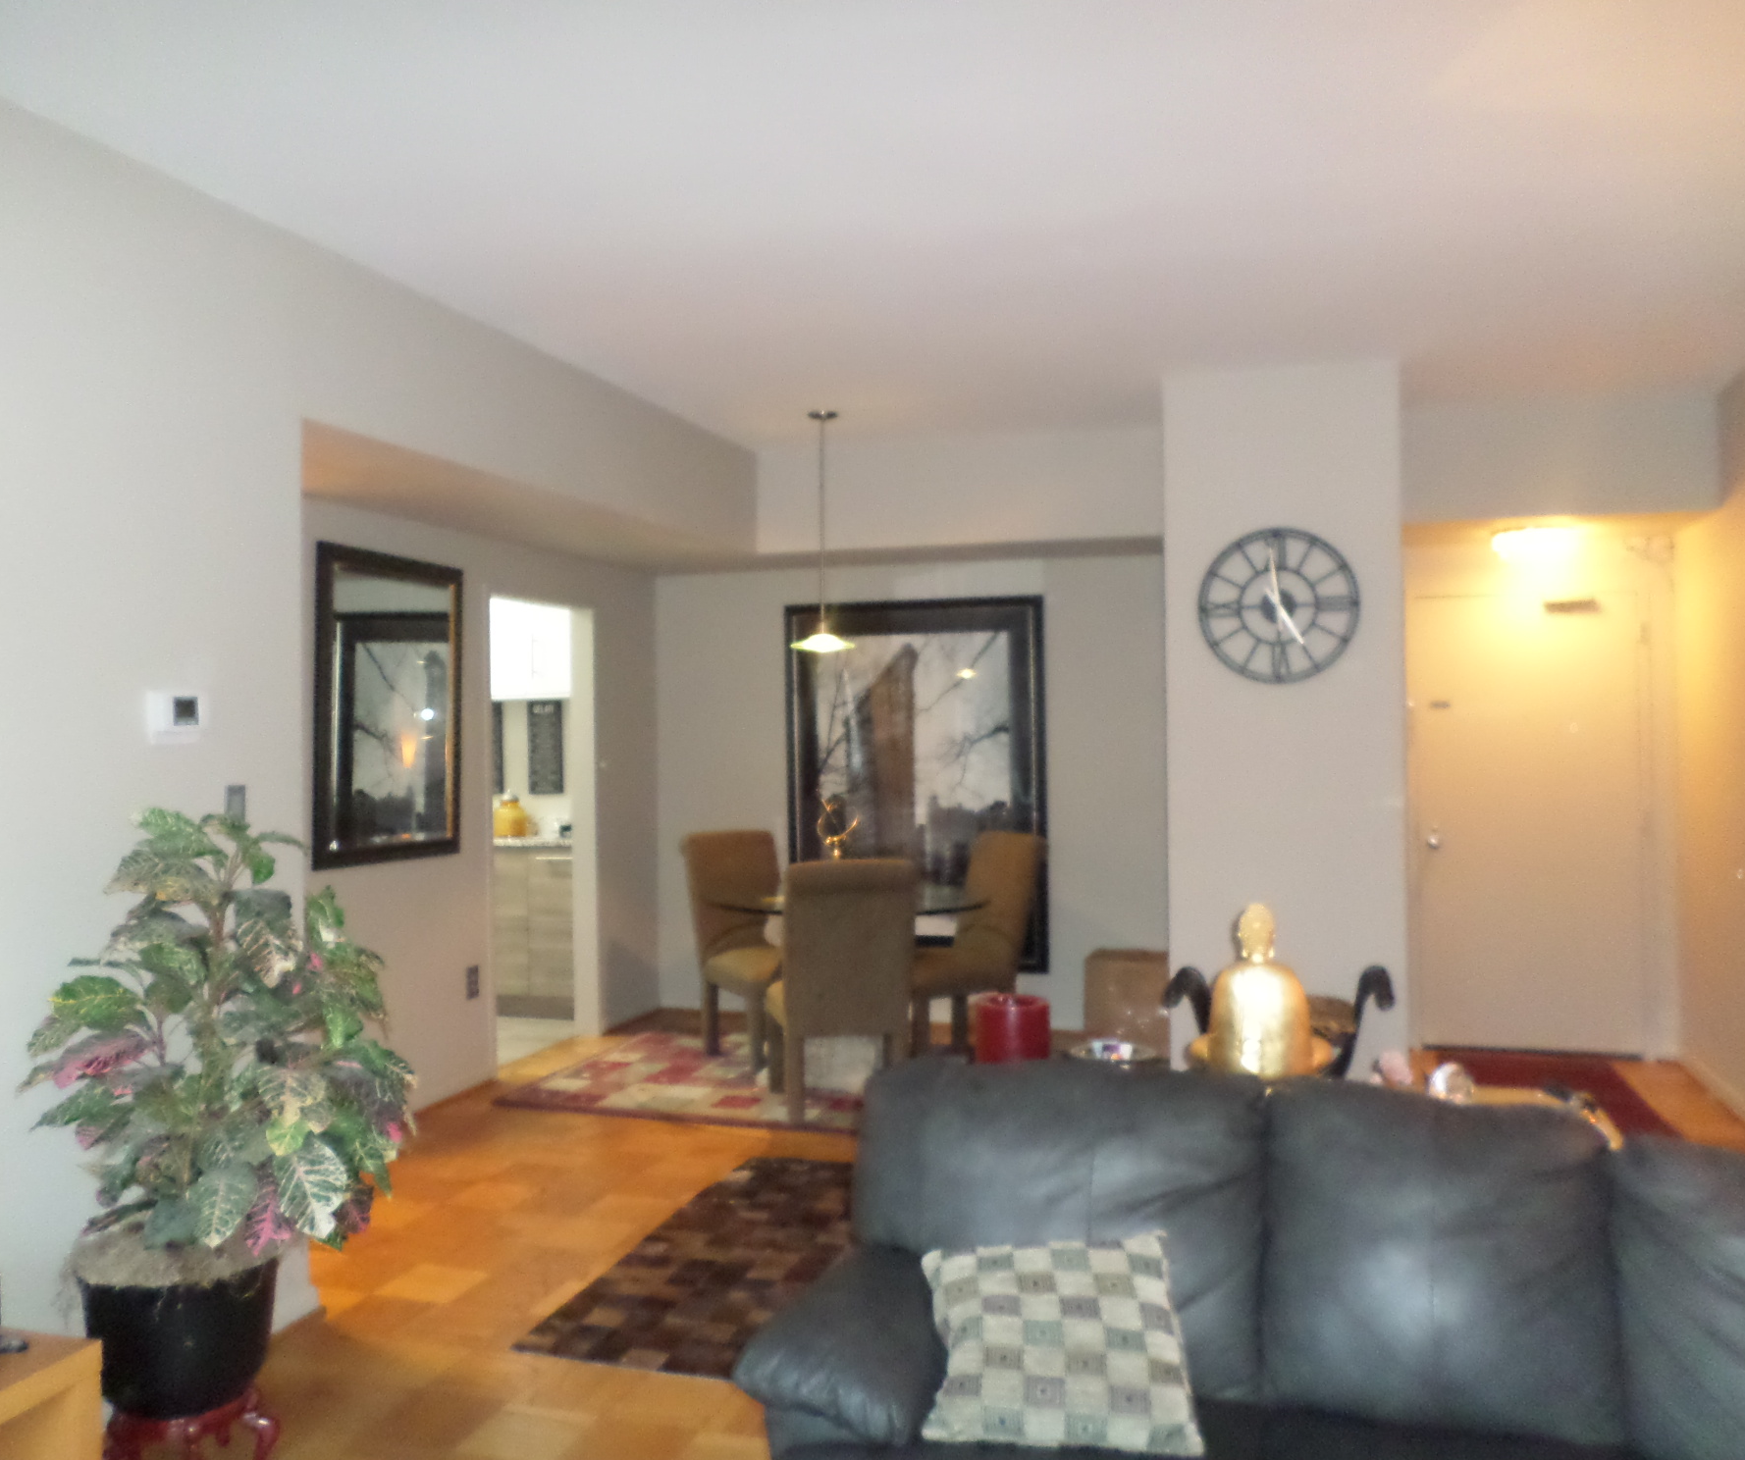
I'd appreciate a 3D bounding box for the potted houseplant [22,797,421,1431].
[{"bbox_3d":[-1.245,0.684,2.680,0.700,1.110,0.700,-1,0,18],"label":"potted houseplant"}]

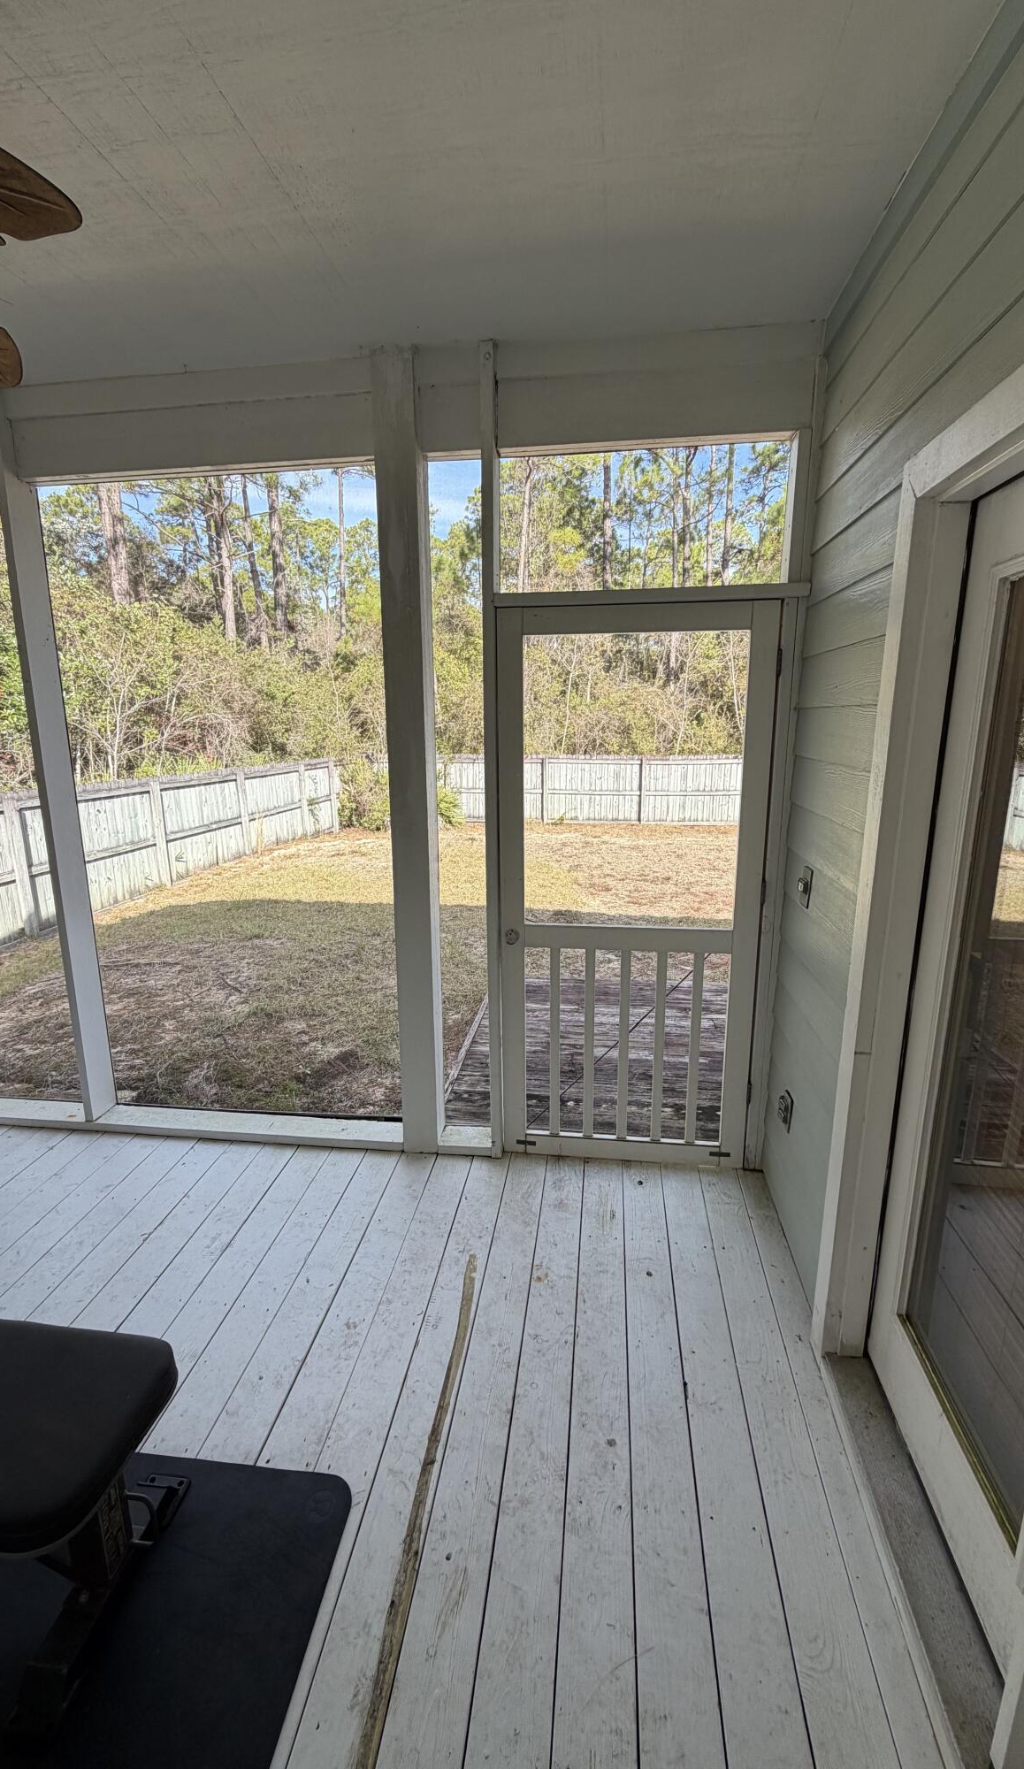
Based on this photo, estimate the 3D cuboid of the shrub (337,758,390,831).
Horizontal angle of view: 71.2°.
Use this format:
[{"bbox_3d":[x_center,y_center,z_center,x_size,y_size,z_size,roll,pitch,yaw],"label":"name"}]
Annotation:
[{"bbox_3d":[-3.443,-2.165,17.048,1.500,1.720,1.300,0,13,0],"label":"shrub"}]

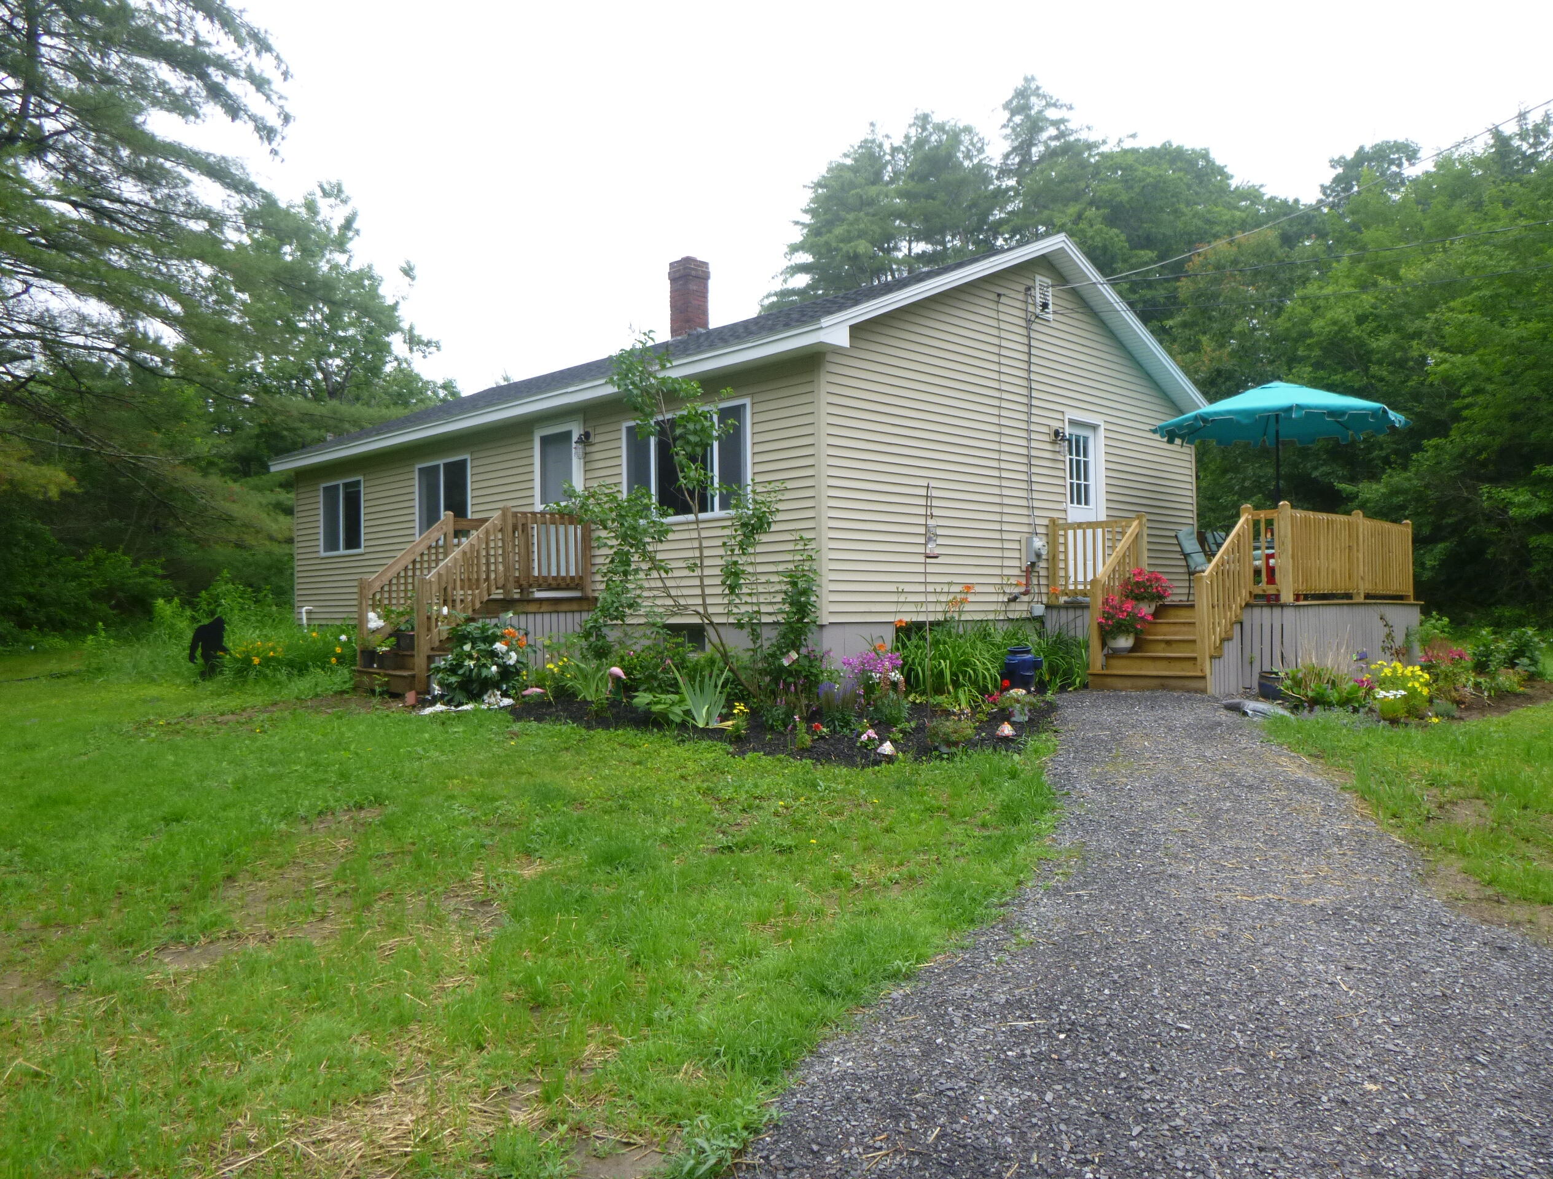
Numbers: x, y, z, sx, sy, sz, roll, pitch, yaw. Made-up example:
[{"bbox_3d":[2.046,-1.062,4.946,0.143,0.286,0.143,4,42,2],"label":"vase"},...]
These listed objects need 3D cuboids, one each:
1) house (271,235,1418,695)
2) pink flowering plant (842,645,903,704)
[{"bbox_3d":[-0.746,-2.018,17.078,10.643,6.455,15.493,0,-1,-45],"label":"house"},{"bbox_3d":[0.877,0.799,10.400,0.570,0.560,0.500,-1,-1,5],"label":"pink flowering plant"}]

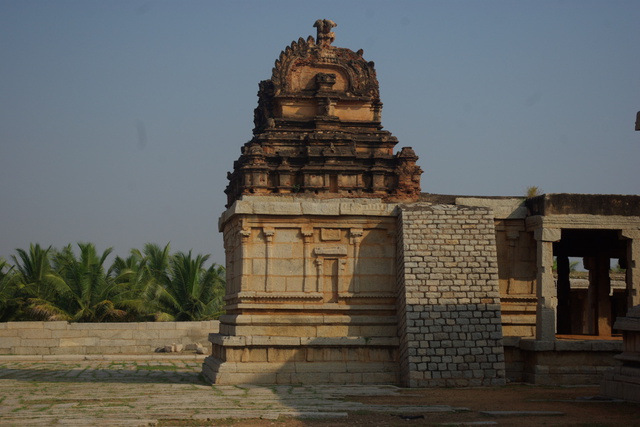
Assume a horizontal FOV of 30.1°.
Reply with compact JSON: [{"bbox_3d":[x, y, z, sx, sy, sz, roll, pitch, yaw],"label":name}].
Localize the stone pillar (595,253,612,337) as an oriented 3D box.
[{"bbox_3d":[7.314,2.011,30.948,0.360,2.340,0.350,1,-5,-9],"label":"stone pillar"}]

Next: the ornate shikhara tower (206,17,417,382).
[{"bbox_3d":[-0.083,-0.451,29.787,5.400,9.100,5.050,1,-5,-9],"label":"ornate shikhara tower"}]

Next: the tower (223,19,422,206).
[{"bbox_3d":[-0.013,-2.570,30.230,4.400,4.800,4.350,1,-5,-9],"label":"tower"}]

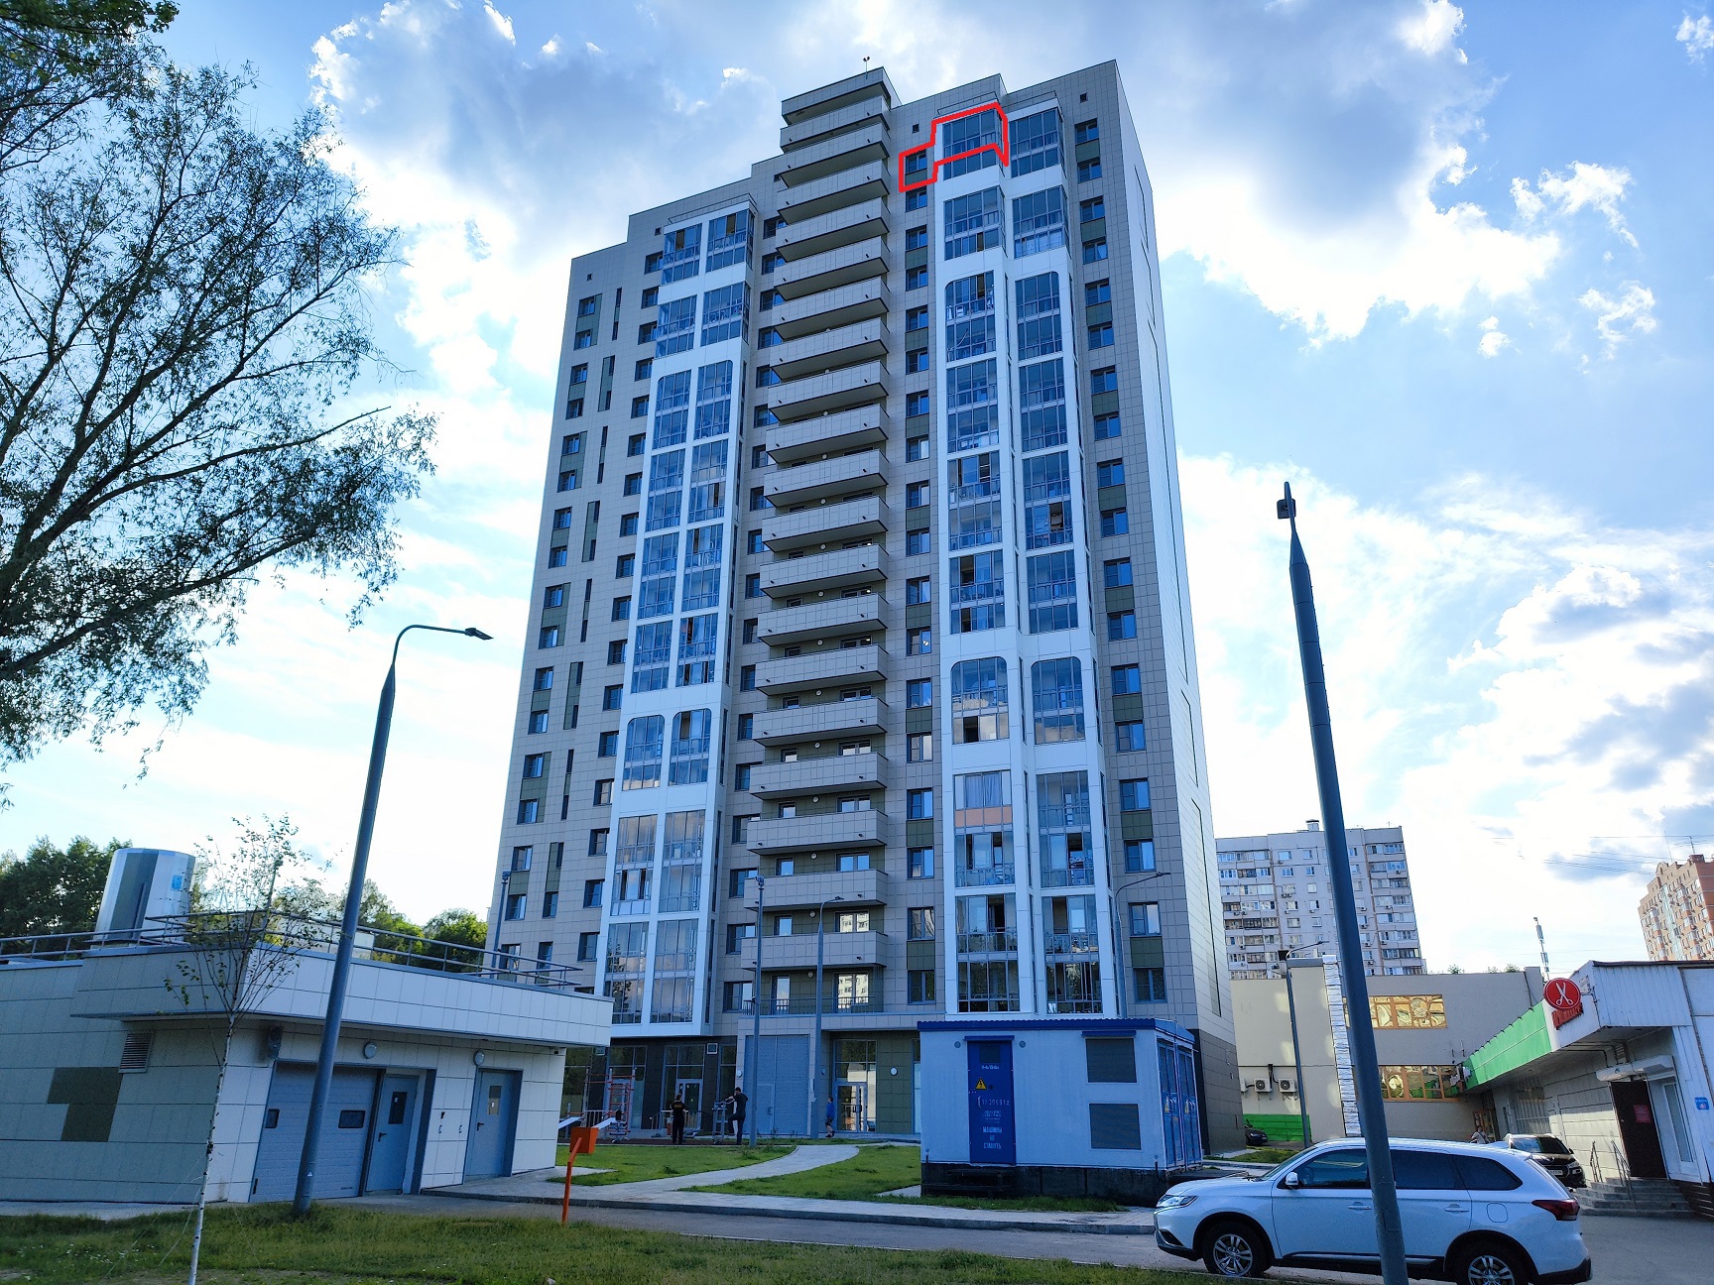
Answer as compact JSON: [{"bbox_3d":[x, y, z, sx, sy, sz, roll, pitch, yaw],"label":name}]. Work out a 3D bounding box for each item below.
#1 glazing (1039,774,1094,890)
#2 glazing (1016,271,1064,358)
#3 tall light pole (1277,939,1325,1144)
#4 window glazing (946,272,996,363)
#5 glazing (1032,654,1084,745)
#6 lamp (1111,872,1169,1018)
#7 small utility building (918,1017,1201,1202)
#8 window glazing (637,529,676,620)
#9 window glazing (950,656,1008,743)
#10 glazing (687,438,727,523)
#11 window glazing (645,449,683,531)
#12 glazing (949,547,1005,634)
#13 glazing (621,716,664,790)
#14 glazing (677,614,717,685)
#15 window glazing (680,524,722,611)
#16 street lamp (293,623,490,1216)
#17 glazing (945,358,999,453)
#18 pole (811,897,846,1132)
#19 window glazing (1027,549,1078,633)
[{"bbox_3d":[10.023,8.940,57.228,2.485,5.530,0.150,-8,-24,22],"label":"glazing"},{"bbox_3d":[10.453,-18.818,68.286,2.553,5.459,0.150,-8,-24,22],"label":"glazing"},{"bbox_3d":[23.147,20.269,60.167,2.640,9.950,0.350,-8,-24,22],"label":"tall light pole"},{"bbox_3d":[6.557,-18.806,68.659,2.913,5.576,0.150,-8,-23,21],"label":"window glazing"},{"bbox_3d":[10.083,2.881,59.658,2.516,4.333,0.150,-8,-24,22],"label":"glazing"},{"bbox_3d":[11.003,13.728,44.514,2.260,9.980,0.300,-8,-24,22],"label":"lamp"},{"bbox_3d":[4.527,10.145,25.907,5.062,3.425,4.825,-8,-24,22],"label":"small utility building"},{"bbox_3d":[-12.266,-4.101,73.118,2.306,5.587,0.150,-8,-24,22],"label":"window glazing"},{"bbox_3d":[6.237,2.912,59.995,2.913,4.408,0.150,-8,-23,21],"label":"window glazing"},{"bbox_3d":[-9.327,-10.091,74.795,2.535,5.523,0.150,-8,-23,21],"label":"glazing"},{"bbox_3d":[-12.196,-9.693,75.898,2.509,5.523,0.150,-8,-23,21],"label":"window glazing"},{"bbox_3d":[6.273,-2.660,62.402,2.966,4.372,0.150,-8,-24,22],"label":"glazing"},{"bbox_3d":[-12.434,6.417,69.471,2.509,4.408,0.150,-8,-23,21],"label":"glazing"},{"bbox_3d":[-9.483,0.487,70.575,2.535,4.386,0.150,-8,-23,21],"label":"glazing"},{"bbox_3d":[-9.396,-4.559,71.954,2.516,5.375,0.150,-8,-24,22],"label":"window glazing"},{"bbox_3d":[-7.750,4.192,20.430,0.300,10.050,2.280,-8,-24,22],"label":"street lamp"},{"bbox_3d":[6.475,-13.198,66.422,2.913,5.523,0.150,-8,-23,21],"label":"glazing"},{"bbox_3d":[-1.151,15.681,50.125,0.330,9.617,2.300,-10,-24,26],"label":"pole"},{"bbox_3d":[10.232,-2.620,62.055,2.534,4.386,0.150,-8,-23,21],"label":"window glazing"}]

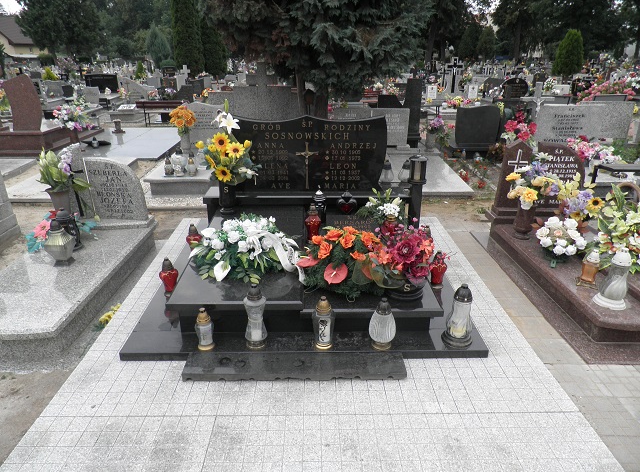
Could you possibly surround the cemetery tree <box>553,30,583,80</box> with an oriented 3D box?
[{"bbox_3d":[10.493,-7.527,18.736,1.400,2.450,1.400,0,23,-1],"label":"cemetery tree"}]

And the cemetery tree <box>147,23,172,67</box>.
[{"bbox_3d":[-12.535,-14.745,34.736,2.100,3.280,2.100,0,23,-1],"label":"cemetery tree"}]

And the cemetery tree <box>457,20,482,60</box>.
[{"bbox_3d":[14.947,-19.020,44.439,2.300,4.083,2.300,0,23,-1],"label":"cemetery tree"}]

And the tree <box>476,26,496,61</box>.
[{"bbox_3d":[16.680,-18.906,44.528,1.900,3.831,1.900,0,23,-1],"label":"tree"}]

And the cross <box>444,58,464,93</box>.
[{"bbox_3d":[3.735,-4.414,12.321,0.570,1.000,0.200,0,23,-1],"label":"cross"}]

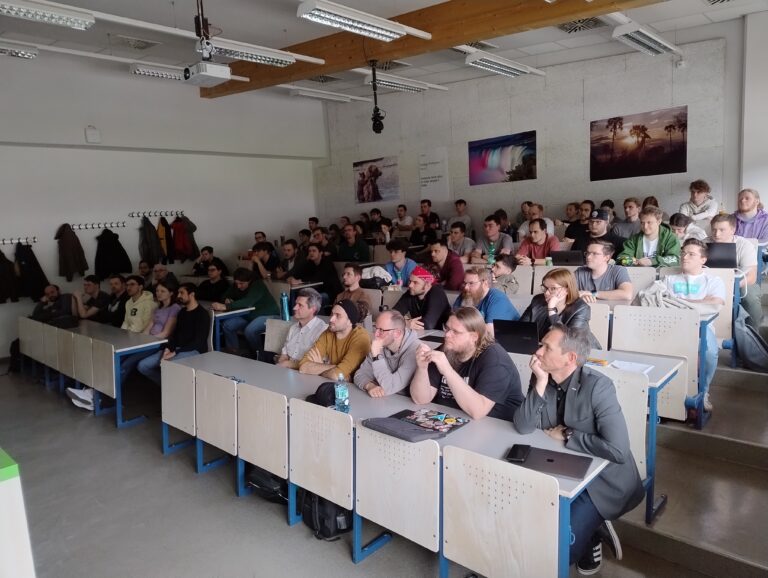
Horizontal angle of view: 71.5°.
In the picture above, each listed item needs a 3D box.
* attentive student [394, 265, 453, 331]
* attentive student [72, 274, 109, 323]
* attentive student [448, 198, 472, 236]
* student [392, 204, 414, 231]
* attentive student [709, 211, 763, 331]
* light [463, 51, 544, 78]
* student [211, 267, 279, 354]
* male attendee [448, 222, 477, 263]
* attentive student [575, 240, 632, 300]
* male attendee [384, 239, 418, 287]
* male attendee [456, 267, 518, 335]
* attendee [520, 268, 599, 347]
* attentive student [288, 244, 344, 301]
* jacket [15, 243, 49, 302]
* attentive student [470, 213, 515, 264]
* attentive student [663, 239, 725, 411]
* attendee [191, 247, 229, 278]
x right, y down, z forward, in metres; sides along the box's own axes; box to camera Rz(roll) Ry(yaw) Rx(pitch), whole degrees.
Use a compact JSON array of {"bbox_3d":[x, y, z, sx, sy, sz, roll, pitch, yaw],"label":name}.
[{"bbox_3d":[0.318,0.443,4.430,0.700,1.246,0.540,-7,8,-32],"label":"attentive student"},{"bbox_3d":[-4.005,0.481,7.296,0.525,1.297,0.772,4,10,43],"label":"attentive student"},{"bbox_3d":[1.265,-0.817,8.718,0.480,1.250,0.720,4,11,43],"label":"attentive student"},{"bbox_3d":[0.352,-0.930,10.210,0.525,1.287,0.772,4,10,43],"label":"student"},{"bbox_3d":[2.956,-0.040,4.677,0.720,1.217,0.500,-8,9,-40],"label":"attentive student"},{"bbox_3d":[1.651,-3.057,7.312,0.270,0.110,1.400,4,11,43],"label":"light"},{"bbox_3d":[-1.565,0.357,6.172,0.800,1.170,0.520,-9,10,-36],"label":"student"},{"bbox_3d":[0.921,-0.192,6.565,0.700,1.267,0.480,-8,9,-38],"label":"male attendee"},{"bbox_3d":[1.890,0.203,4.573,0.525,1.238,0.772,4,10,43],"label":"attentive student"},{"bbox_3d":[0.199,0.085,6.137,0.525,1.267,0.772,4,10,43],"label":"male attendee"},{"bbox_3d":[0.757,0.457,4.219,0.554,1.267,0.772,4,10,43],"label":"male attendee"},{"bbox_3d":[1.181,0.489,3.626,0.700,1.262,0.500,-7,8,-32],"label":"attendee"},{"bbox_3d":[-0.921,0.038,6.915,0.780,1.220,0.520,-9,10,-36],"label":"attentive student"},{"bbox_3d":[-5.181,-0.260,7.815,0.200,0.830,0.430,4,11,43],"label":"jacket"},{"bbox_3d":[1.266,-0.188,6.221,0.760,1.280,0.540,-10,10,-38],"label":"attentive student"},{"bbox_3d":[2.285,0.245,3.945,0.700,1.219,0.480,-7,8,-35],"label":"attentive student"},{"bbox_3d":[-2.764,-0.074,8.637,0.700,1.224,0.500,-8,9,-38],"label":"attendee"}]

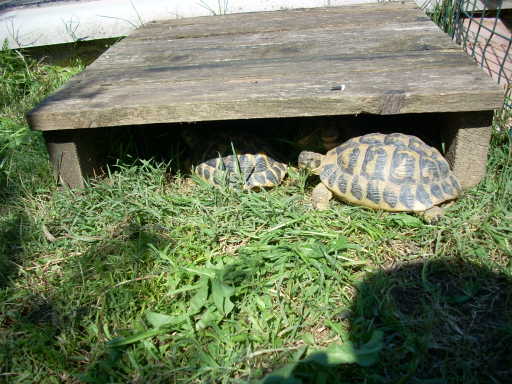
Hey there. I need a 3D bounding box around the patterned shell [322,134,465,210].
[{"bbox_3d":[0.179,-0.034,0.740,0.185,0.083,0.132,8,30,24],"label":"patterned shell"}]

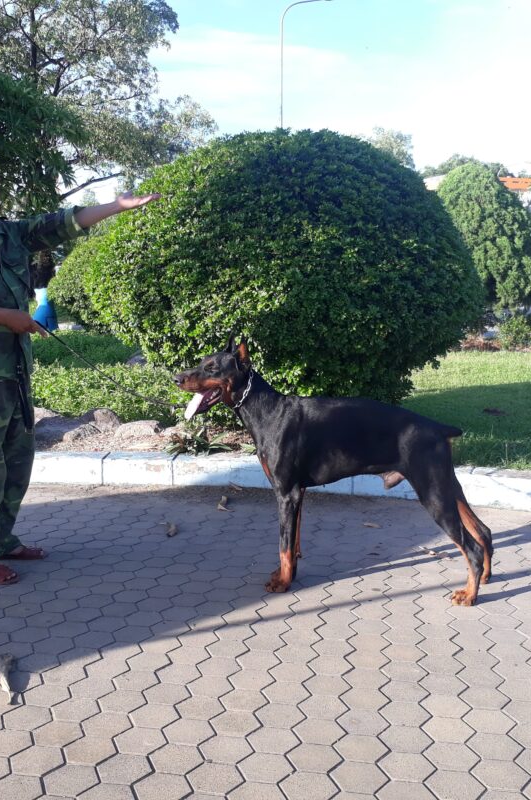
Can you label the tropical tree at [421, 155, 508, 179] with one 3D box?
[{"bbox_3d":[14.358,-12.592,60.826,7.500,10.372,7.500,0,8,0],"label":"tropical tree"}]

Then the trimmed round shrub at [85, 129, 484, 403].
[{"bbox_3d":[0.155,-1.032,6.823,3.200,2.180,3.200,0,8,0],"label":"trimmed round shrub"}]

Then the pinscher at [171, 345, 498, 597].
[{"bbox_3d":[0.257,0.254,3.128,1.210,0.950,0.290,1,8,7],"label":"pinscher"}]

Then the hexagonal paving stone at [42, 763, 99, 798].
[{"bbox_3d":[-0.461,0.921,1.973,0.146,0.050,0.124,1,8,9],"label":"hexagonal paving stone"}]

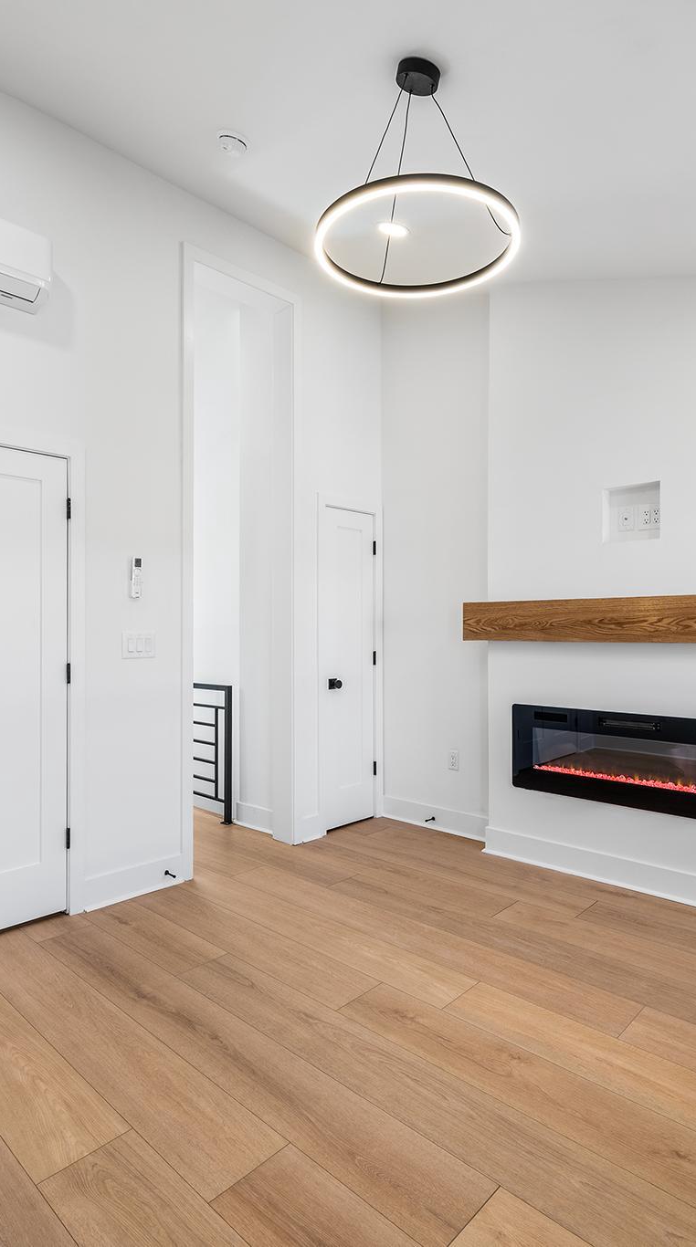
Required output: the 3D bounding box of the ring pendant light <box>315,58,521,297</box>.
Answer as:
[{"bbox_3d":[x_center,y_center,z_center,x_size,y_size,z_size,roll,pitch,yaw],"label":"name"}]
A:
[{"bbox_3d":[0.209,-1.402,2.031,0.610,0.557,0.610,0,0,0],"label":"ring pendant light"}]

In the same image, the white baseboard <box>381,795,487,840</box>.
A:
[{"bbox_3d":[0.557,1.240,4.278,0.858,0.146,0.022,0,-1,43],"label":"white baseboard"}]

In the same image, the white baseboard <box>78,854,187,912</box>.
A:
[{"bbox_3d":[-1.033,1.231,3.243,0.022,0.141,0.518,0,-1,43],"label":"white baseboard"}]

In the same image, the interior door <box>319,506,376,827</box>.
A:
[{"bbox_3d":[0.005,0.287,4.405,0.045,2.043,0.469,0,-1,43],"label":"interior door"}]

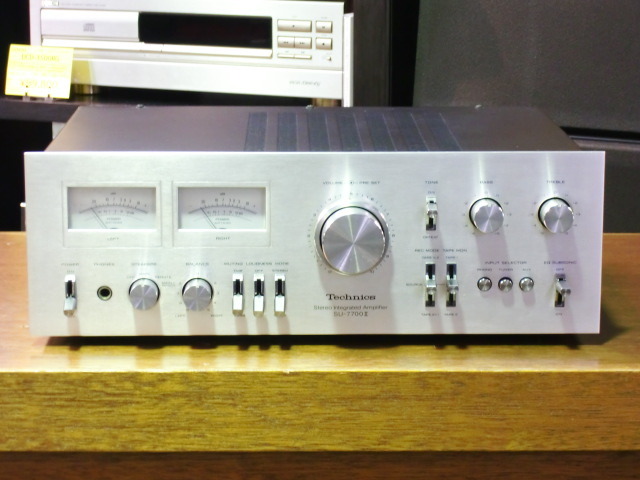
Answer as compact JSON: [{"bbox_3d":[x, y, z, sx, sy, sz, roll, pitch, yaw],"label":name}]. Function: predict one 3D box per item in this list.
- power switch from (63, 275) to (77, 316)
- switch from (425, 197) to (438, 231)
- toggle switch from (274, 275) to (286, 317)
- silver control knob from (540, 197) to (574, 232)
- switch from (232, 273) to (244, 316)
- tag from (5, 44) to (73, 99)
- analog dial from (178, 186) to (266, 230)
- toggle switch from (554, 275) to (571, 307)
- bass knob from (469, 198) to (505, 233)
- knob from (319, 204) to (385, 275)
[{"bbox_3d":[-0.195,0.044,1.617,0.009,0.031,0.014,0,10,-1],"label":"power switch"},{"bbox_3d":[0.083,-0.018,1.538,0.008,0.025,0.016,0,11,-1],"label":"switch"},{"bbox_3d":[-0.029,0.042,1.547,0.008,0.029,0.016,0,11,-1],"label":"toggle switch"},{"bbox_3d":[0.176,-0.017,1.538,0.025,0.025,0.020,0,11,-1],"label":"silver control knob"},{"bbox_3d":[-0.064,0.043,1.620,0.009,0.032,0.014,0,10,-1],"label":"switch"},{"bbox_3d":[-0.349,-0.210,2.580,0.095,0.064,0.006,5,-1,26],"label":"tag"},{"bbox_3d":[-0.073,-0.024,1.544,0.066,0.034,0.007,0,11,-1],"label":"analog dial"},{"bbox_3d":[0.190,0.041,1.623,0.010,0.027,0.016,0,10,-1],"label":"toggle switch"},{"bbox_3d":[0.130,-0.018,1.611,0.026,0.026,0.017,0,10,-1],"label":"bass knob"},{"bbox_3d":[0.024,0.001,1.531,0.050,0.050,0.027,0,11,-1],"label":"knob"}]

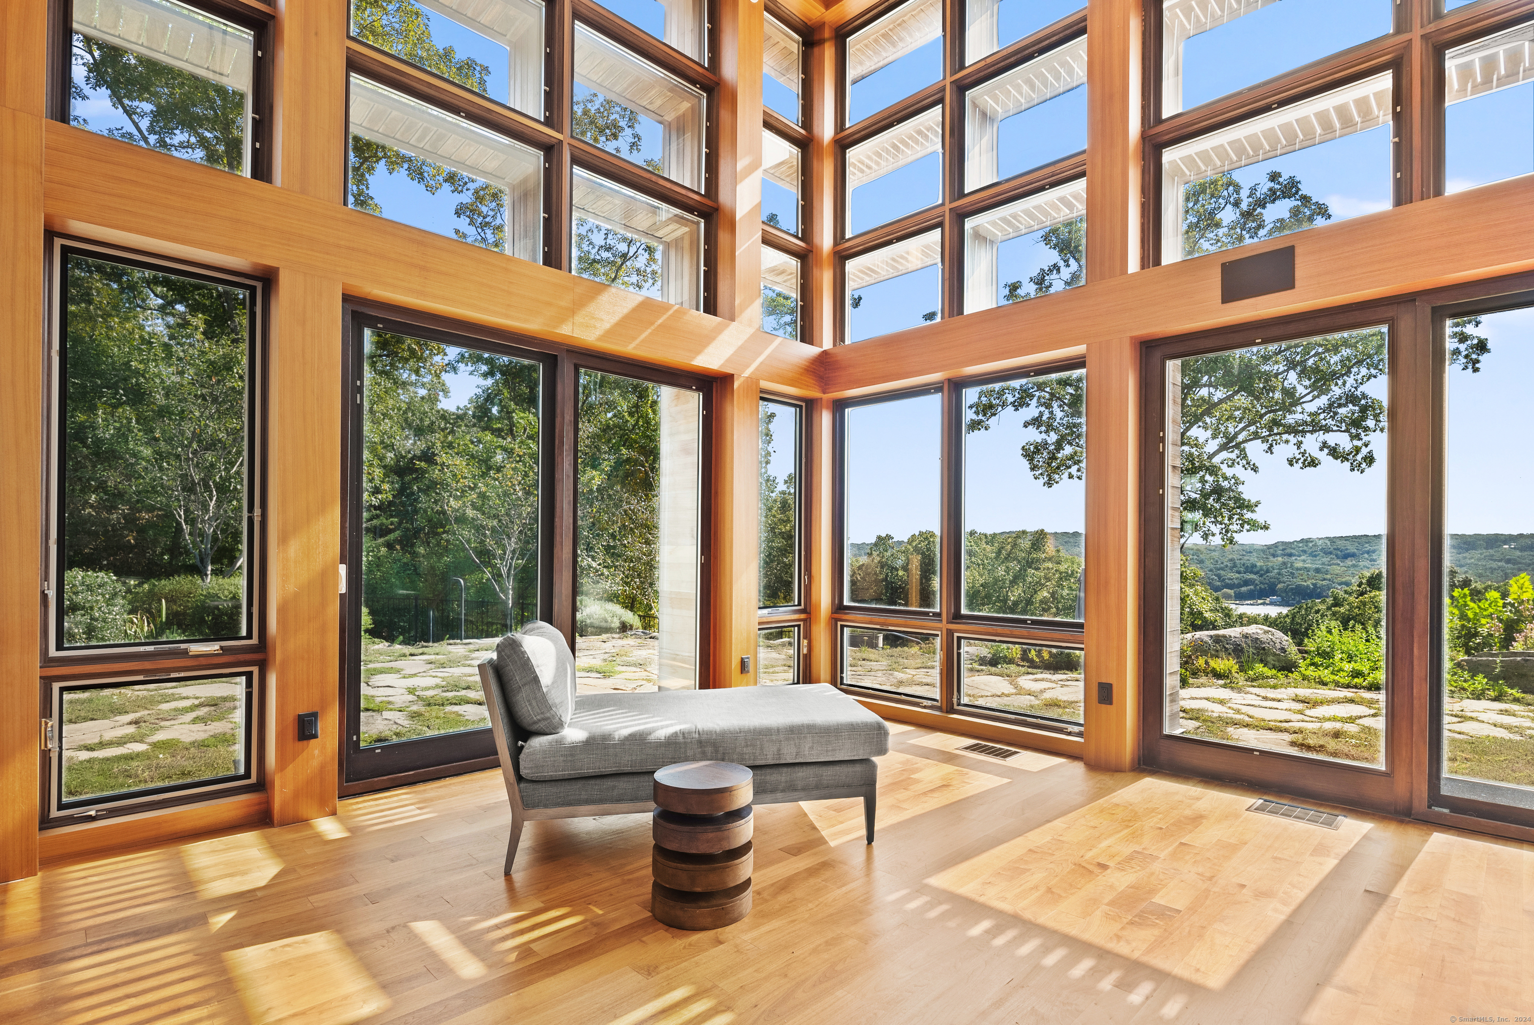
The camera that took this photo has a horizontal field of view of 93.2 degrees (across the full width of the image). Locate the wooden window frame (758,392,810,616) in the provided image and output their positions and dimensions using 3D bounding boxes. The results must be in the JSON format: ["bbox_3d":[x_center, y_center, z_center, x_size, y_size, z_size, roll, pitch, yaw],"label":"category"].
[{"bbox_3d":[0.102,-0.052,5.285,0.590,1.620,0.080,3,-3,-45],"label":"wooden window frame"}]

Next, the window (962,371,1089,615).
[{"bbox_3d":[1.563,-0.088,4.432,0.080,1.515,0.850,3,-3,-45],"label":"window"}]

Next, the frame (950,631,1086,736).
[{"bbox_3d":[1.594,1.058,4.617,0.995,0.561,0.120,-1,-2,45],"label":"frame"}]

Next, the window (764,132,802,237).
[{"bbox_3d":[0.070,-2.483,5.464,0.090,0.697,0.566,-1,-2,45],"label":"window"}]

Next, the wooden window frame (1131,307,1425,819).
[{"bbox_3d":[2.415,0.205,3.558,0.080,2.240,1.060,3,-3,-45],"label":"wooden window frame"}]

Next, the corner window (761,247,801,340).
[{"bbox_3d":[0.089,-1.592,5.316,0.490,0.660,0.080,3,-3,-45],"label":"corner window"}]

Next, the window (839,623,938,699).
[{"bbox_3d":[0.856,1.044,5.090,0.080,0.450,0.845,3,-3,-45],"label":"window"}]

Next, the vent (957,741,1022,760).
[{"bbox_3d":[1.277,1.351,4.126,0.250,0.015,0.305,3,-3,-45],"label":"vent"}]

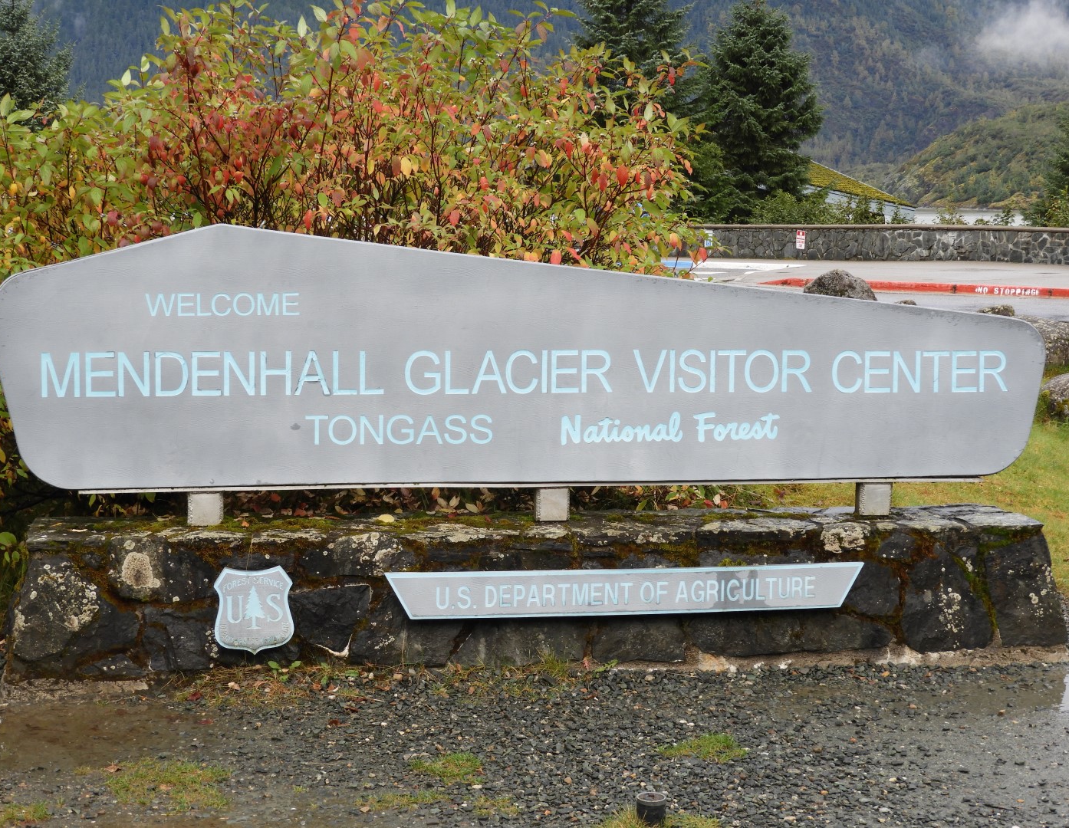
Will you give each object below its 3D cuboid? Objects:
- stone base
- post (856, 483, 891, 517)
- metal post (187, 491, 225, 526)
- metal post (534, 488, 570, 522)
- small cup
[{"bbox_3d":[0.032,0.620,7.459,3.730,0.488,0.560,0,6,-10],"label":"stone base"},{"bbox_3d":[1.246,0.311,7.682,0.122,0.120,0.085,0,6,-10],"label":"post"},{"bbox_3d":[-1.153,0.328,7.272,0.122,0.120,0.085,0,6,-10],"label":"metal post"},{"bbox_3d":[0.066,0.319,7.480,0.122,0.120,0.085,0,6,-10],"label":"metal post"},{"bbox_3d":[0.313,1.052,5.522,0.080,0.064,0.080,1,6,0],"label":"small cup"}]

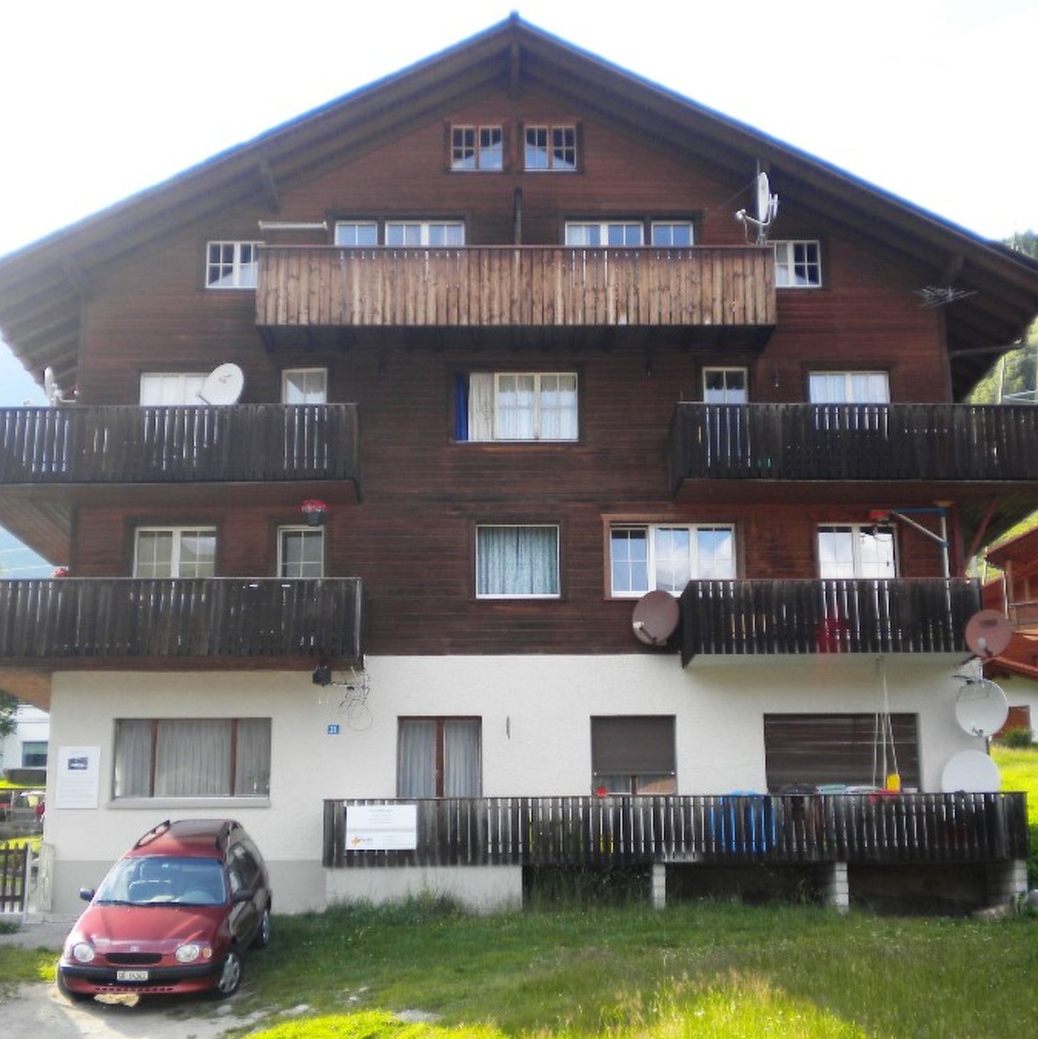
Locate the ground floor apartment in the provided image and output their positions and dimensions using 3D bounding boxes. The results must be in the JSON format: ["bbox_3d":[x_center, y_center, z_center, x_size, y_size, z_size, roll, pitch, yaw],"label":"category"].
[{"bbox_3d":[-0.034,4.691,27.388,13.918,3.795,10.000,0,-14,-1],"label":"ground floor apartment"}]

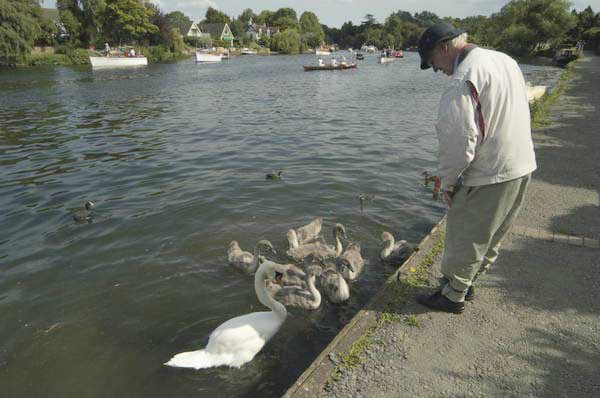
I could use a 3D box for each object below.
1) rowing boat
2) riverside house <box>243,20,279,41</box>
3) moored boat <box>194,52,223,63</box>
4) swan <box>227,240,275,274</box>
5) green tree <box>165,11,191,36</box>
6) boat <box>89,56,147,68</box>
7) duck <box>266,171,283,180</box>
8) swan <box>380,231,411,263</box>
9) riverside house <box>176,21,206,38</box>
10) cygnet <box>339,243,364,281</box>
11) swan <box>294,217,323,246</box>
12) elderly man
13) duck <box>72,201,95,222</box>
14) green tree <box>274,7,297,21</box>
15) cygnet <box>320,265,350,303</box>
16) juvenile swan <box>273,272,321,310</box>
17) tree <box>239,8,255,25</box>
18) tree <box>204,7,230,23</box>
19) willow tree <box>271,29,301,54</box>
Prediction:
[{"bbox_3d":[2.850,-12.333,37.037,7.000,0.720,1.300,-20,28,-41],"label":"rowing boat"},{"bbox_3d":[-11.800,-50.478,123.092,6.500,8.500,11.000,17,26,37],"label":"riverside house"},{"bbox_3d":[-13.100,-20.118,56.544,4.900,1.250,1.900,-12,24,-28],"label":"moored boat"},{"bbox_3d":[-0.470,0.564,3.876,0.520,0.340,0.240,14,25,32],"label":"swan"},{"bbox_3d":[-35.889,-50.431,119.909,8.271,10.910,8.271,0,21,0],"label":"green tree"},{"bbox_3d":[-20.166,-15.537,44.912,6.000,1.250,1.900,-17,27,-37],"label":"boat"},{"bbox_3d":[-0.400,-0.343,5.881,0.260,0.150,0.130,-1,21,-2],"label":"duck"},{"bbox_3d":[0.950,0.408,3.716,0.460,0.300,0.220,-12,24,-28],"label":"swan"},{"bbox_3d":[-33.909,-50.618,123.038,8.500,7.600,6.200,11,24,27],"label":"riverside house"},{"bbox_3d":[0.515,0.565,3.834,0.200,0.250,0.430,4,21,9],"label":"cygnet"},{"bbox_3d":[0.060,0.332,3.933,0.230,0.290,0.520,13,25,32],"label":"swan"},{"bbox_3d":[0.950,-0.098,2.275,0.540,1.660,0.510,17,26,37],"label":"elderly man"},{"bbox_3d":[-2.620,0.185,4.856,0.270,0.210,0.140,7,22,19],"label":"duck"},{"bbox_3d":[-4.928,-58.753,138.142,8.497,13.541,8.497,0,21,0],"label":"green tree"},{"bbox_3d":[0.310,0.712,3.601,0.240,0.260,0.430,-8,22,-19],"label":"cygnet"},{"bbox_3d":[-0.030,0.738,3.311,0.430,0.300,0.200,4,21,11],"label":"juvenile swan"},{"bbox_3d":[-20.648,-64.929,151.827,7.000,14.000,7.000,0,21,0],"label":"tree"},{"bbox_3d":[-25.600,-53.136,125.288,8.000,12.300,8.000,0,21,0],"label":"tree"},{"bbox_3d":[-4.375,-47.622,119.900,9.000,7.200,9.000,0,21,0],"label":"willow tree"}]

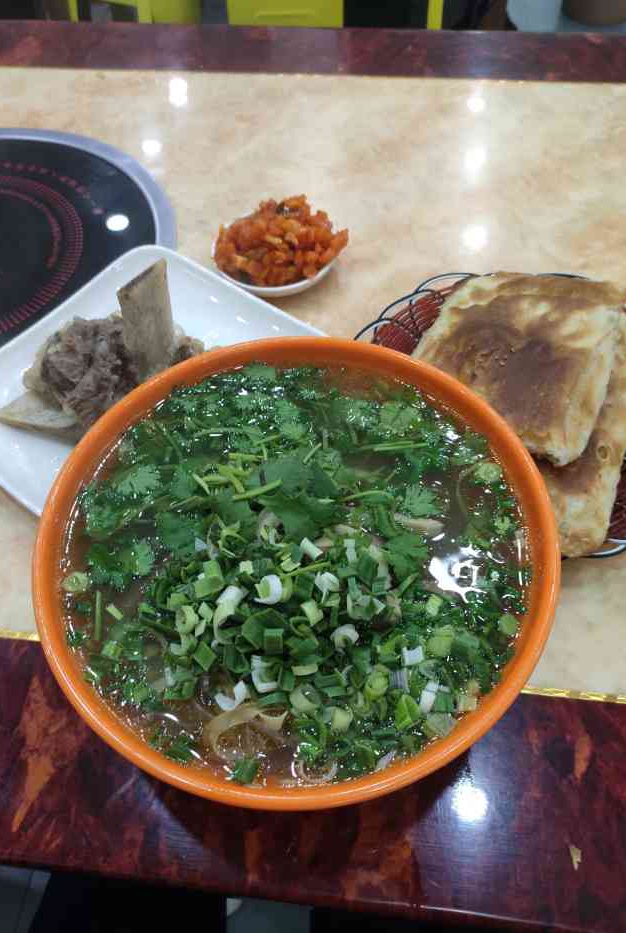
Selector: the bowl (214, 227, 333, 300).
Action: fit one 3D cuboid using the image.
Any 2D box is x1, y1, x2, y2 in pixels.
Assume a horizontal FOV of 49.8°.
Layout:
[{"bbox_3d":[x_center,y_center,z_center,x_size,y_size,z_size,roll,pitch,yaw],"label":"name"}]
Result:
[{"bbox_3d":[-0.025,-0.145,0.476,0.087,0.026,0.087,-1,57,1],"label":"bowl"}]

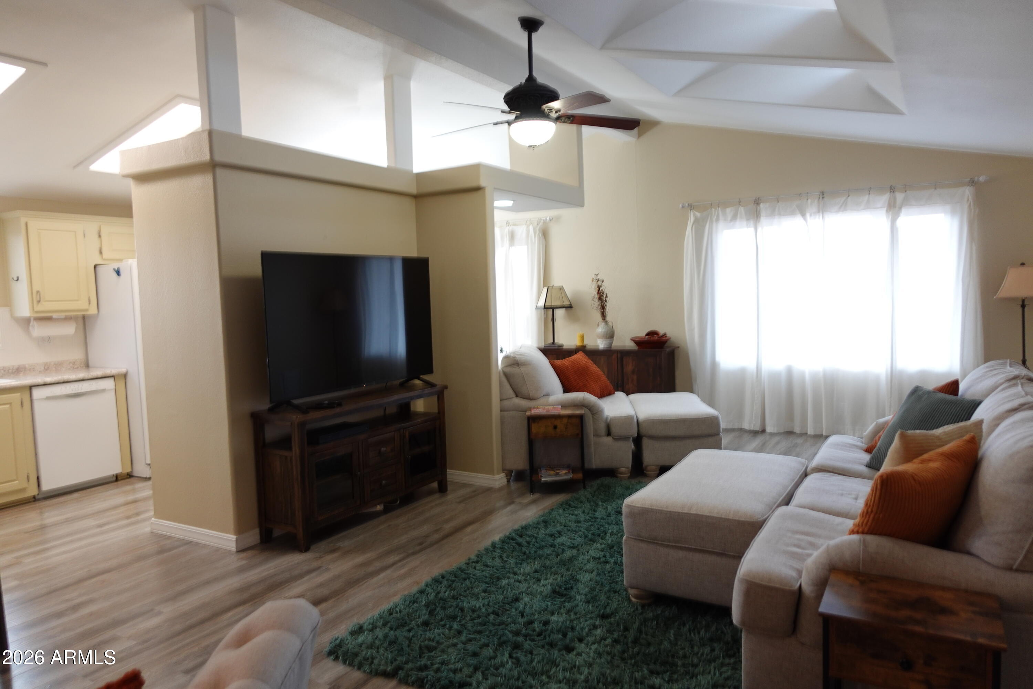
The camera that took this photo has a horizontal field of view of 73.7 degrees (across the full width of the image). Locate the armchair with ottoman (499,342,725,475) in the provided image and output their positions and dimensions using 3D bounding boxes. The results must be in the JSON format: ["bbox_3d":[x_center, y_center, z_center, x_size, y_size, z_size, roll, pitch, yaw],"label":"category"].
[{"bbox_3d":[0.672,0.496,5.710,1.786,0.990,1.118,-1,4,2],"label":"armchair with ottoman"}]

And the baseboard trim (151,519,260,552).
[{"bbox_3d":[-1.893,1.131,4.176,0.792,0.090,0.203,1,5,31],"label":"baseboard trim"}]

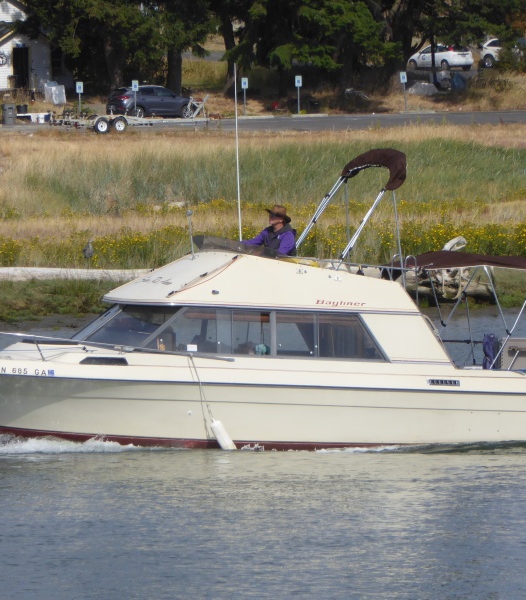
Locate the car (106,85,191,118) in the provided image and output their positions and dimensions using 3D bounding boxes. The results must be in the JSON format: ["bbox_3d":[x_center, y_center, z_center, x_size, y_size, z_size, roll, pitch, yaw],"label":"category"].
[{"bbox_3d":[-5.484,-9.887,320.000,4.480,1.660,1.860,-1,2,-29],"label":"car"}]

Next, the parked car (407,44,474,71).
[{"bbox_3d":[9.649,-13.182,348.000,1.730,1.490,4.400,-2,3,-42],"label":"parked car"}]

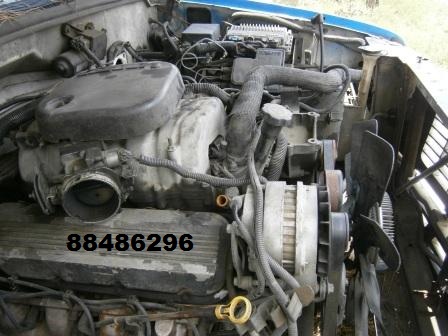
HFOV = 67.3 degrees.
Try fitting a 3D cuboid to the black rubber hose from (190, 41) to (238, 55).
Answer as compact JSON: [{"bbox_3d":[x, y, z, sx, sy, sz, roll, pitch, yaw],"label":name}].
[{"bbox_3d":[-0.028,-0.389,1.072,0.163,0.038,0.052,5,39,12],"label":"black rubber hose"}]

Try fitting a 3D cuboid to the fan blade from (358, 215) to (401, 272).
[{"bbox_3d":[0.286,0.131,0.637,0.030,0.095,0.160,-36,-7,13],"label":"fan blade"}]

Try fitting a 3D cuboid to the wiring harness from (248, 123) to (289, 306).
[{"bbox_3d":[0.081,0.062,0.553,0.090,0.143,0.292,5,39,12],"label":"wiring harness"}]

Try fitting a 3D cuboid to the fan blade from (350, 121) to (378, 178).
[{"bbox_3d":[0.337,-0.037,0.810,0.030,0.160,0.095,9,-11,-21],"label":"fan blade"}]

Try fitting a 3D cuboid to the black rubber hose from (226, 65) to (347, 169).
[{"bbox_3d":[0.152,-0.115,0.729,0.248,0.108,0.331,5,39,12],"label":"black rubber hose"}]

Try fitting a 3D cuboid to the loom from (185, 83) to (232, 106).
[{"bbox_3d":[-0.036,-0.175,0.787,0.133,0.037,0.062,5,39,12],"label":"loom"}]

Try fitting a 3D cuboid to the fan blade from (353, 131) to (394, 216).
[{"bbox_3d":[0.302,0.003,0.685,0.030,0.160,0.095,-21,40,-13],"label":"fan blade"}]

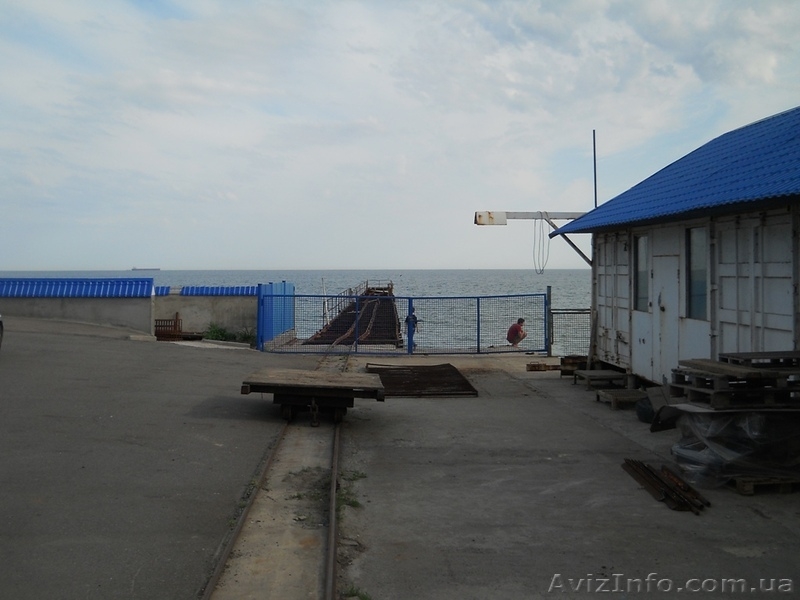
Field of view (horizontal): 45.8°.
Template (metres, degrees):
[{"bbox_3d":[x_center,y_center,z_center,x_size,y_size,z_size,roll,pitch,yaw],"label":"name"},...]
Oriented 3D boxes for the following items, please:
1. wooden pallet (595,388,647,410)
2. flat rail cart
[{"bbox_3d":[3.520,1.533,14.672,0.720,0.200,0.920,0,2,-3],"label":"wooden pallet"},{"bbox_3d":[-1.085,1.260,12.178,1.700,0.520,1.950,3,0,-4],"label":"flat rail cart"}]

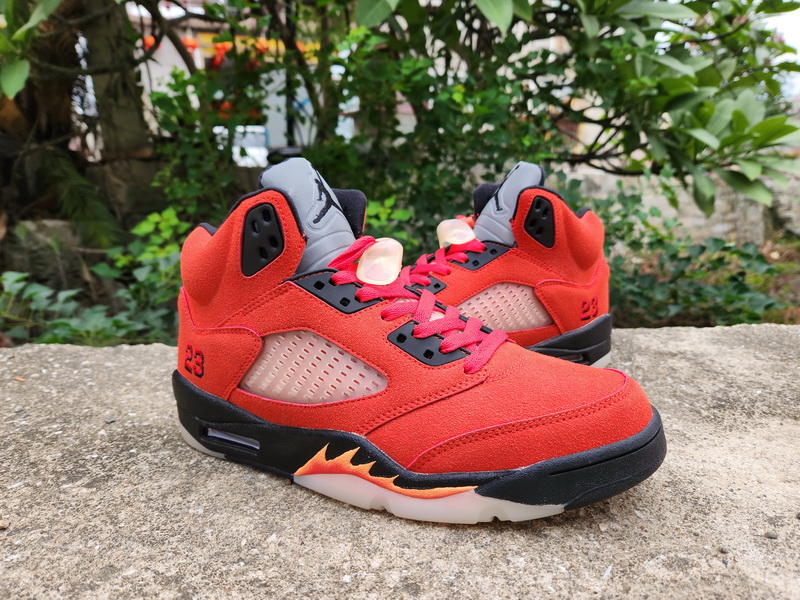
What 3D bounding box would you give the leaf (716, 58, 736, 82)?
[{"bbox_3d":[0.860,-0.605,1.400,0.050,0.068,0.025,6,23,30],"label":"leaf"}]

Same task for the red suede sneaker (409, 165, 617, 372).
[{"bbox_3d":[0.038,-0.024,0.464,0.301,0.178,0.112,-2,12,-7],"label":"red suede sneaker"}]

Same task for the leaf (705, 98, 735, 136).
[{"bbox_3d":[0.781,-0.446,1.300,0.050,0.105,0.025,27,28,21],"label":"leaf"}]

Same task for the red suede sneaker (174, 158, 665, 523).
[{"bbox_3d":[0.002,0.008,0.307,0.301,0.178,0.112,3,12,19],"label":"red suede sneaker"}]

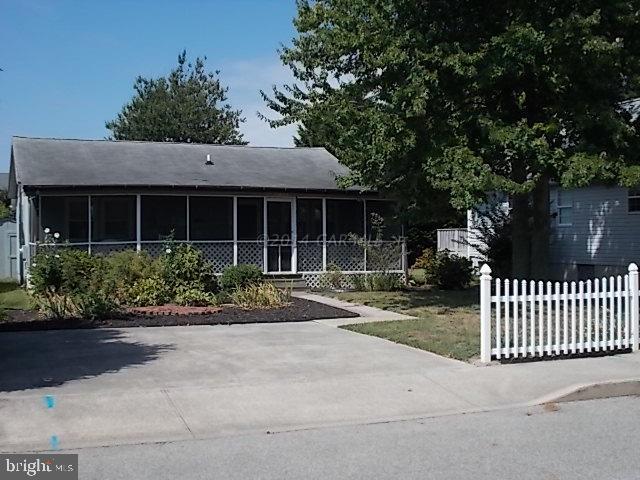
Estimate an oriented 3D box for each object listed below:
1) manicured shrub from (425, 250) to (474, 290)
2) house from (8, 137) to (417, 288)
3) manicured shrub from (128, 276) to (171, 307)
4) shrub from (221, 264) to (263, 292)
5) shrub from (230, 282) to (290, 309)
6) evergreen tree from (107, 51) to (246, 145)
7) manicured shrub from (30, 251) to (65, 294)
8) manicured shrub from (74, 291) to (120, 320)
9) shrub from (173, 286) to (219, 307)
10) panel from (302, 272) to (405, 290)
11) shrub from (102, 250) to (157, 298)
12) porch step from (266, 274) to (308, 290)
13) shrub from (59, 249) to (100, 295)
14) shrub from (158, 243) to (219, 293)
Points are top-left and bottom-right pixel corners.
[{"bbox_3d":[3.598,0.835,22.600,1.350,1.080,1.250,0,0,0],"label":"manicured shrub"},{"bbox_3d":[-3.618,-0.785,25.315,11.000,4.290,7.700,0,0,-22],"label":"house"},{"bbox_3d":[-3.563,1.066,17.000,0.878,0.607,0.800,0,0,-18],"label":"manicured shrub"},{"bbox_3d":[-2.020,1.010,21.200,1.120,0.720,1.080,0,0,0],"label":"shrub"},{"bbox_3d":[-1.302,1.165,17.800,1.280,0.500,1.100,0,0,-22],"label":"shrub"},{"bbox_3d":[-6.527,-3.600,37.000,6.400,10.000,6.400,0,0,-22],"label":"evergreen tree"},{"bbox_3d":[-6.163,0.744,18.400,0.769,1.013,0.850,0,0,-18],"label":"manicured shrub"},{"bbox_3d":[-4.066,1.174,14.800,0.800,0.511,0.750,0,0,-18],"label":"manicured shrub"},{"bbox_3d":[-2.566,1.173,16.900,0.914,0.414,0.750,0,0,-18],"label":"shrub"},{"bbox_3d":[1.000,1.195,23.350,3.100,0.500,0.050,0,0,-18],"label":"panel"},{"bbox_3d":[-4.215,0.761,18.000,1.195,1.058,1.100,0,0,-18],"label":"shrub"},{"bbox_3d":[-0.948,1.155,22.358,1.200,0.370,0.560,0,0,-22],"label":"porch step"},{"bbox_3d":[-5.676,0.770,19.200,1.000,1.100,1.000,0,0,-22],"label":"shrub"},{"bbox_3d":[-2.942,0.668,18.200,1.342,1.224,1.200,0,0,-18],"label":"shrub"}]

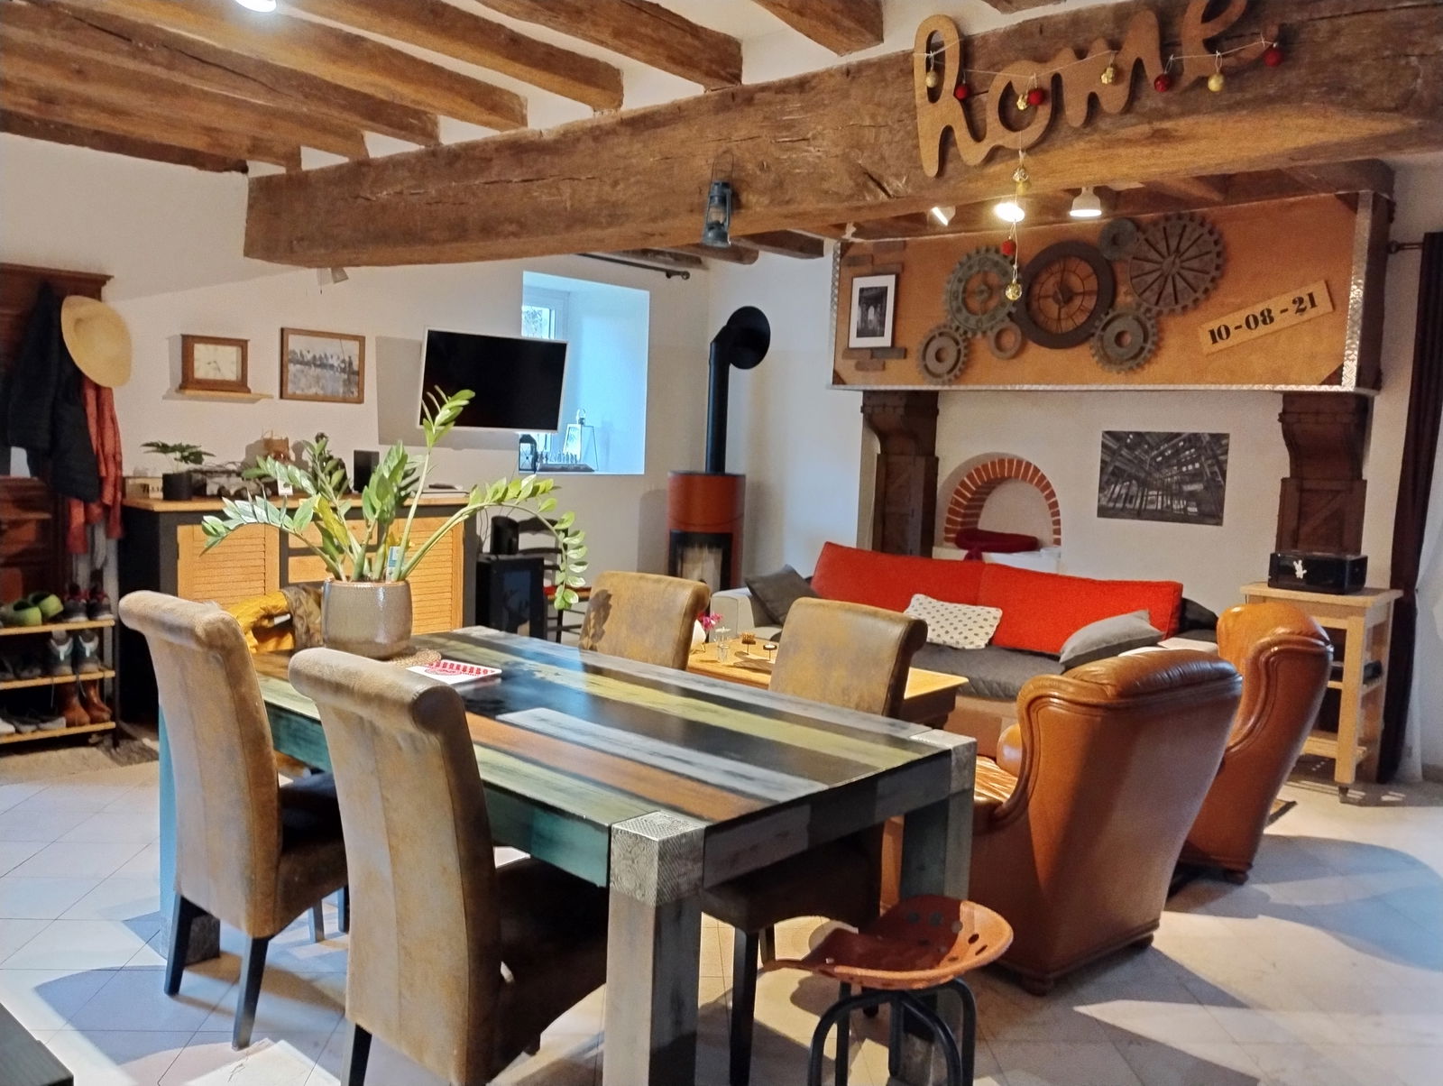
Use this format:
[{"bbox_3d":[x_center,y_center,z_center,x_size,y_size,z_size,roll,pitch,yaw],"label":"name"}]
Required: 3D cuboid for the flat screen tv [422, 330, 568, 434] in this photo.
[{"bbox_3d":[-1.317,-0.927,6.770,0.953,0.552,0.055,-2,16,-44],"label":"flat screen tv"}]

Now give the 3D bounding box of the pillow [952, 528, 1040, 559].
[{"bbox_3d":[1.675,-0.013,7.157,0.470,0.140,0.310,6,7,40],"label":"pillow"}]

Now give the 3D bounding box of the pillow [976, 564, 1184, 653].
[{"bbox_3d":[1.750,0.354,5.880,1.010,0.440,0.170,6,-9,37],"label":"pillow"}]

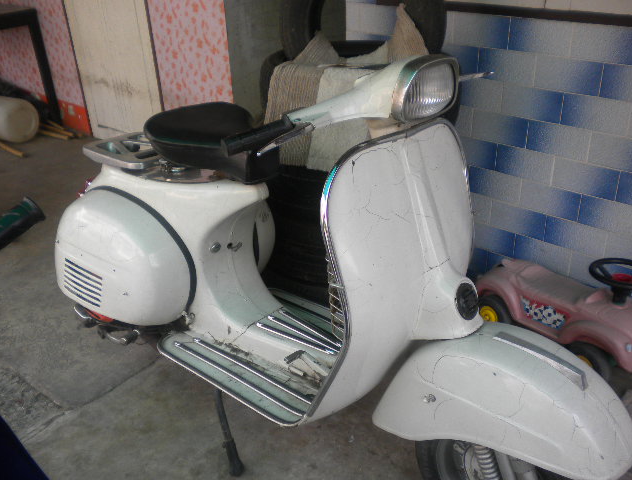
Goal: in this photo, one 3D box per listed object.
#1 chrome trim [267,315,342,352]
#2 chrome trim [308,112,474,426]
[{"bbox_3d":[-0.034,0.232,1.601,0.232,0.011,0.016,21,37,37],"label":"chrome trim"},{"bbox_3d":[0.143,0.059,1.333,0.180,0.650,0.455,21,37,37],"label":"chrome trim"}]

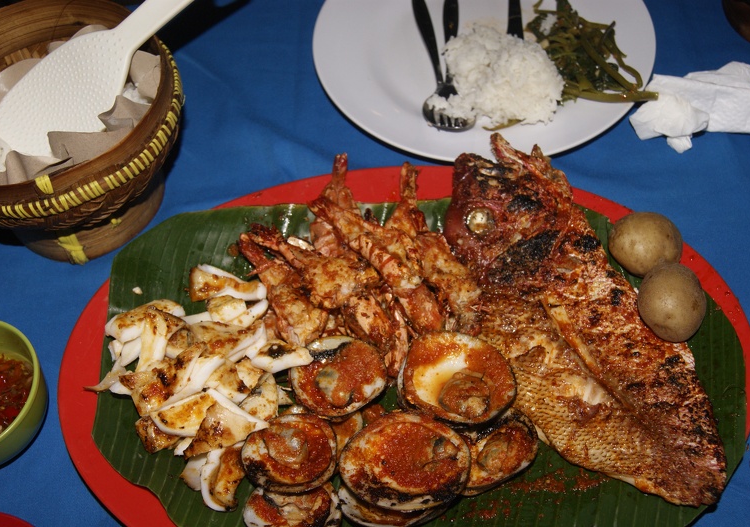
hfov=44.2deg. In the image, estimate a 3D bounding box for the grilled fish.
[{"bbox_3d":[0.109,0.033,0.583,0.119,0.047,0.282,-20,58,-11],"label":"grilled fish"}]

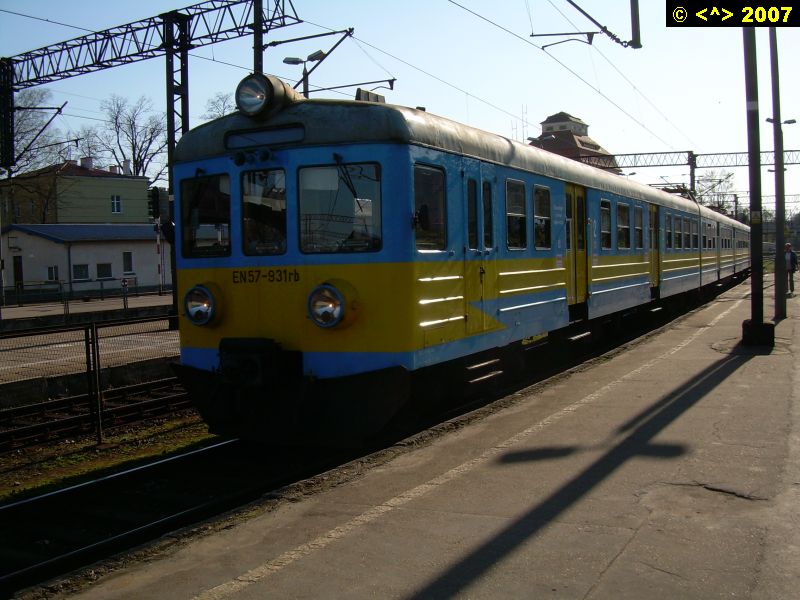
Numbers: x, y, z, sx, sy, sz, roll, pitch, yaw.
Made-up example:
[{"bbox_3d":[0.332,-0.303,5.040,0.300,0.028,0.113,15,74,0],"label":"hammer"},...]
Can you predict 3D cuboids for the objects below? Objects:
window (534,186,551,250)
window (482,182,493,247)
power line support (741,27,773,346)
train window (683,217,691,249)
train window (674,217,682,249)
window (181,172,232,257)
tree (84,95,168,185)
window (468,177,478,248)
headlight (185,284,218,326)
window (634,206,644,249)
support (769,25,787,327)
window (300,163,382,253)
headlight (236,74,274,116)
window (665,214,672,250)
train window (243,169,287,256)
[{"bbox_3d":[1.987,-1.142,12.221,0.060,0.870,0.702,0,3,27],"label":"window"},{"bbox_3d":[1.030,-0.989,10.308,0.060,0.771,0.265,0,3,27],"label":"window"},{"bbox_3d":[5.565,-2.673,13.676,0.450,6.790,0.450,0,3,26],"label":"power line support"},{"bbox_3d":[8.149,-1.882,24.902,0.060,0.910,1.200,0,3,26],"label":"train window"},{"bbox_3d":[7.440,-1.797,23.452,0.060,0.910,1.200,0,3,26],"label":"train window"},{"bbox_3d":[-2.056,-0.873,9.268,0.803,0.862,0.060,0,3,38],"label":"window"},{"bbox_3d":[-24.032,-9.427,79.160,8.200,17.233,8.000,-2,3,-17],"label":"tree"},{"bbox_3d":[0.832,-0.969,9.935,0.060,0.800,0.300,0,3,26],"label":"window"},{"bbox_3d":[-2.045,0.054,9.169,0.430,0.430,0.180,0,3,27],"label":"headlight"},{"bbox_3d":[4.975,-1.496,18.249,0.060,0.885,0.888,0,3,27],"label":"window"},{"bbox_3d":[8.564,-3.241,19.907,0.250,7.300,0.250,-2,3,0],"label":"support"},{"bbox_3d":[-0.580,-0.887,8.543,0.844,0.862,0.060,-1,3,16],"label":"window"},{"bbox_3d":[-1.385,-2.002,8.689,0.430,0.430,0.320,0,3,26],"label":"headlight"},{"bbox_3d":[6.731,-1.713,22.003,0.060,0.910,1.200,0,3,26],"label":"window"},{"bbox_3d":[-1.371,-0.883,8.862,0.534,0.872,0.060,0,3,27],"label":"train window"}]

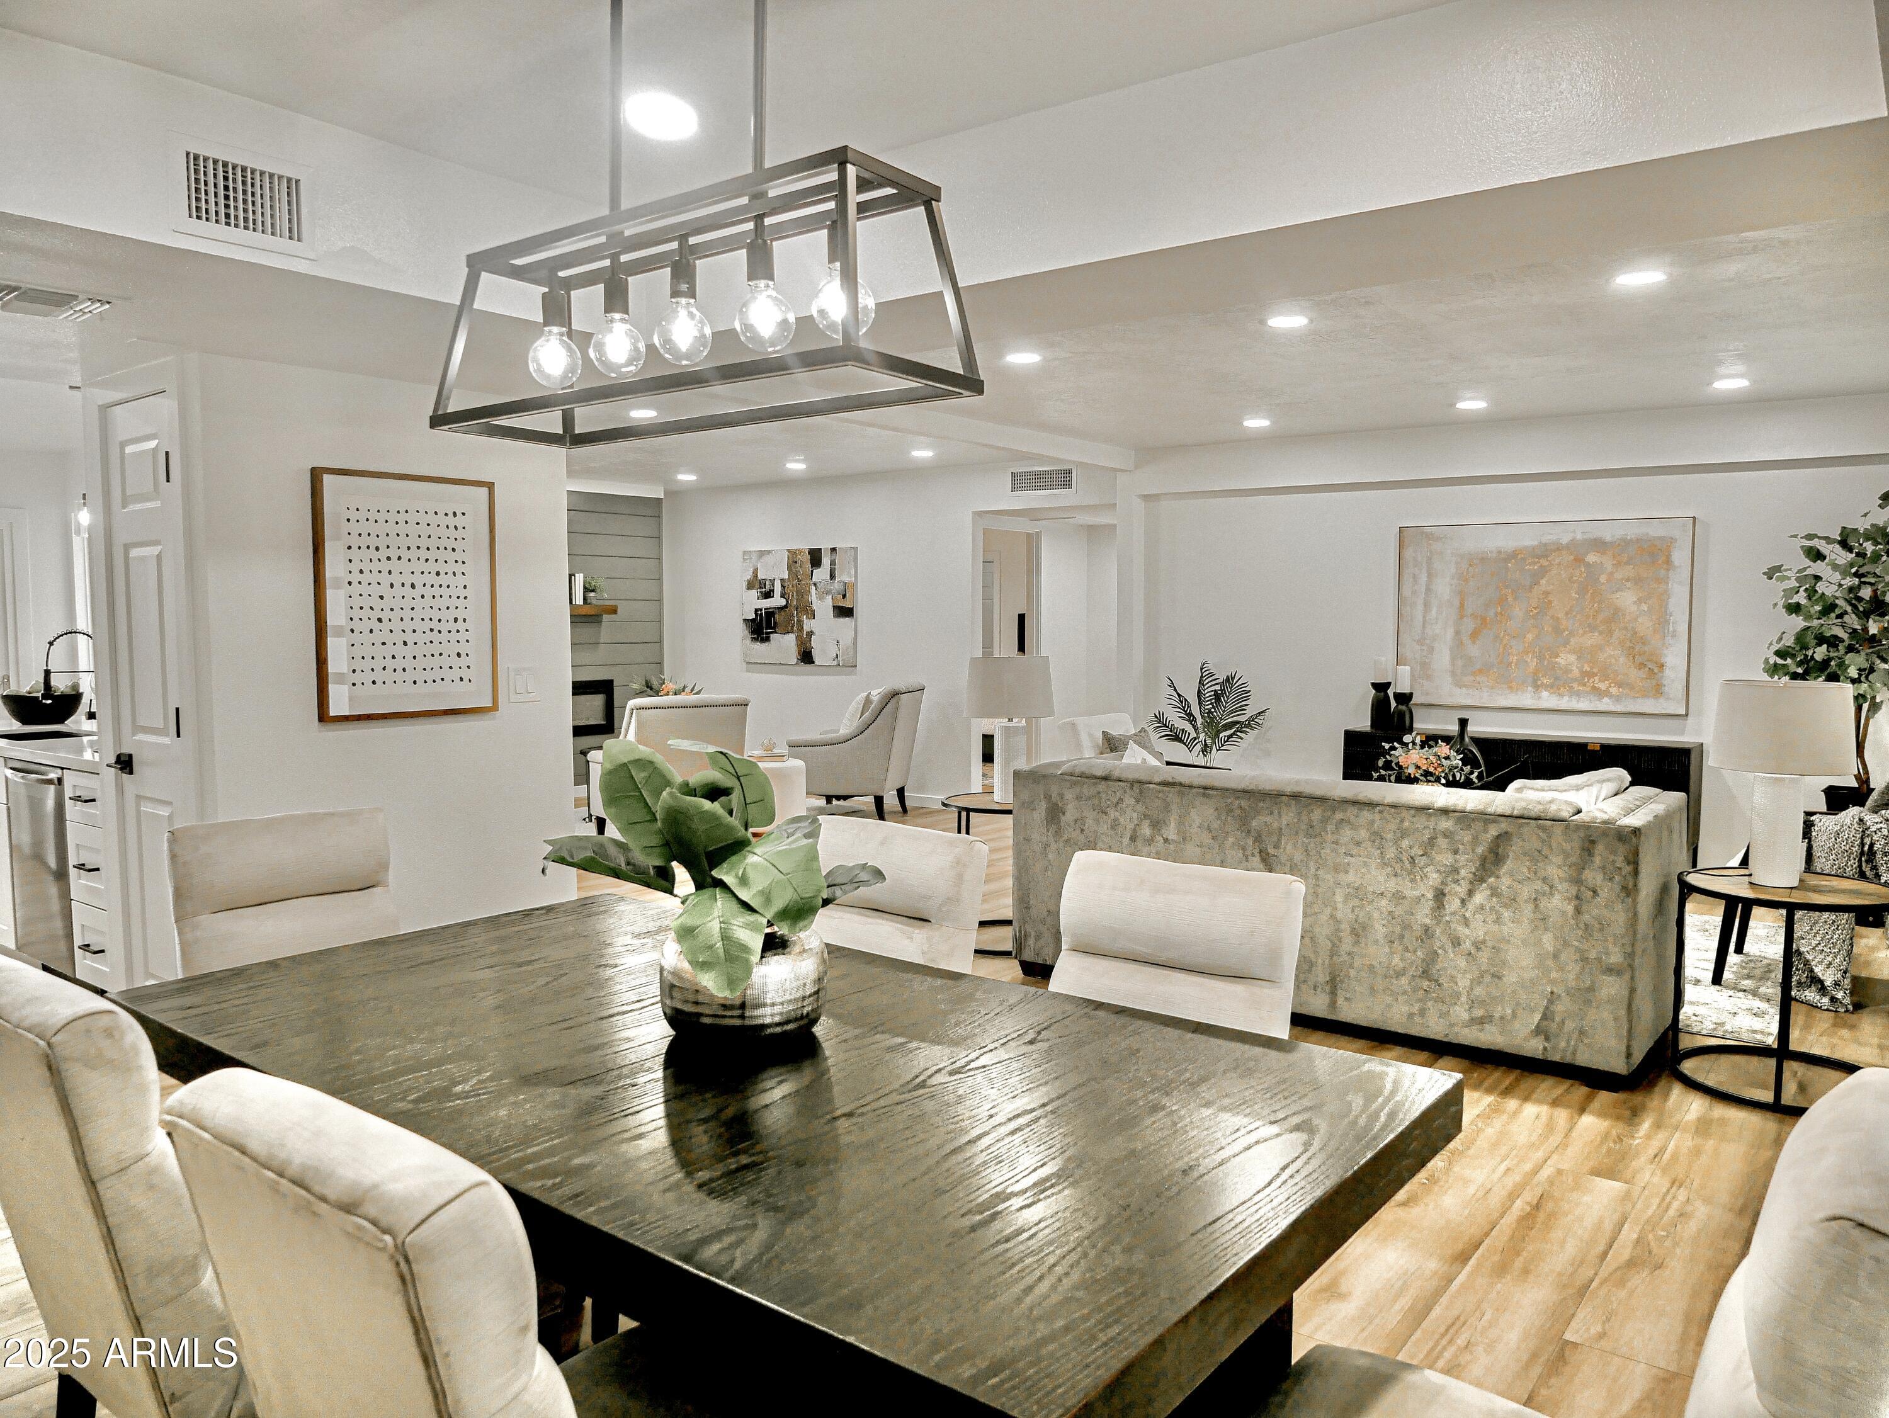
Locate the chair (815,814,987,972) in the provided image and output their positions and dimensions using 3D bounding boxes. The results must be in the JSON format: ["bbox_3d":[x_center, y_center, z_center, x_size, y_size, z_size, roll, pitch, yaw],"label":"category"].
[{"bbox_3d":[-0.265,0.767,2.769,0.490,0.960,0.640,4,6,41],"label":"chair"}]

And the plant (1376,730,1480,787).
[{"bbox_3d":[2.172,0.321,5.942,0.460,0.460,0.440,3,5,37],"label":"plant"}]

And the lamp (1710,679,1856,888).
[{"bbox_3d":[2.465,0.220,3.867,0.370,0.602,0.370,3,5,36],"label":"lamp"}]

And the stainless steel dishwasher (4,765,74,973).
[{"bbox_3d":[-3.266,0.607,5.178,0.600,0.830,0.610,3,5,37],"label":"stainless steel dishwasher"}]

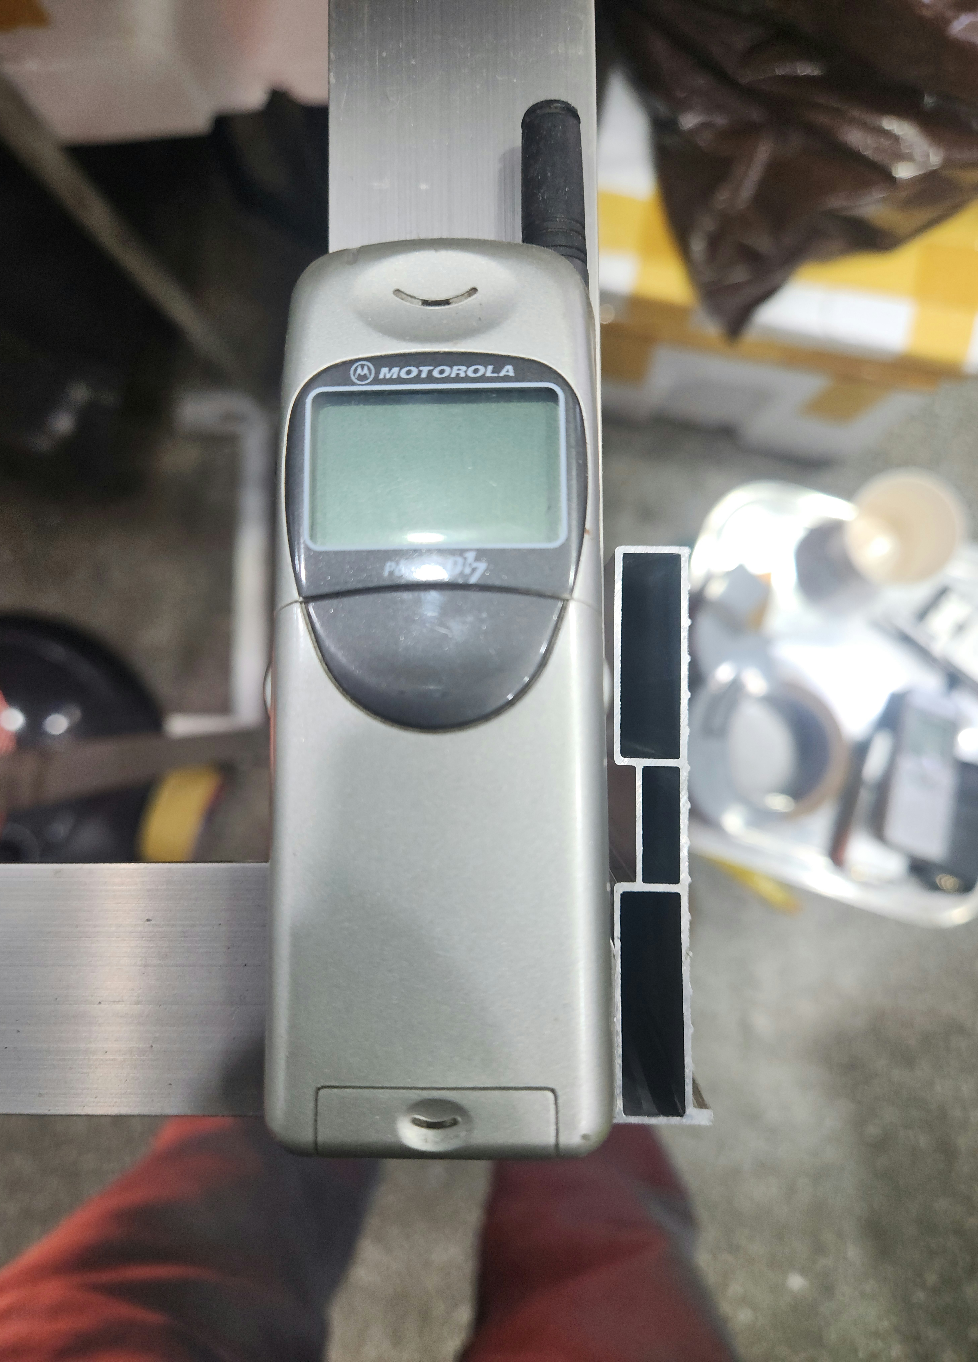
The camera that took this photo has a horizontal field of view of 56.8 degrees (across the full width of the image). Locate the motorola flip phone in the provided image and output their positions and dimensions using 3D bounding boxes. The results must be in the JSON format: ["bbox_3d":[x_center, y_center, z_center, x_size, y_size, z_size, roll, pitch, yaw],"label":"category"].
[{"bbox_3d":[-0.007,-0.016,0.145,0.051,0.025,0.168,0,83,1],"label":"motorola flip phone"}]

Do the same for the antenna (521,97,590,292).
[{"bbox_3d":[0.011,-0.082,0.153,0.010,0.010,0.035,0,83,1],"label":"antenna"}]

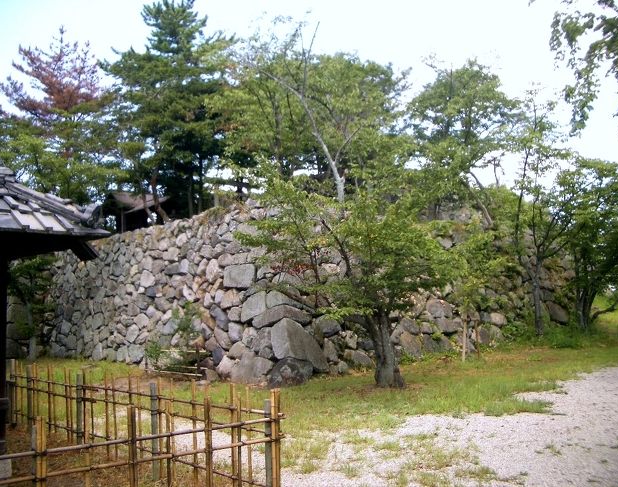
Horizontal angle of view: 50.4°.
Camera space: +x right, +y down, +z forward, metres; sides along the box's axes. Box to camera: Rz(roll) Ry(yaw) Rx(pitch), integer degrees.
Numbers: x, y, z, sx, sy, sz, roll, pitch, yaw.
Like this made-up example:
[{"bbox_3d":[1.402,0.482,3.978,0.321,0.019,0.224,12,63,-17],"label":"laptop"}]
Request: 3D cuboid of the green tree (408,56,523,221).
[{"bbox_3d":[3.976,-2.583,16.800,2.900,4.300,2.800,0,-4,0],"label":"green tree"}]

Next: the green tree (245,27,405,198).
[{"bbox_3d":[0.372,-2.951,14.800,3.800,4.100,3.500,0,-4,0],"label":"green tree"}]

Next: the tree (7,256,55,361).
[{"bbox_3d":[-7.096,1.509,16.800,1.400,2.900,1.400,0,-4,0],"label":"tree"}]

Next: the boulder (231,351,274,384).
[{"bbox_3d":[-0.998,2.189,11.600,0.700,0.600,0.580,-1,-4,18],"label":"boulder"}]

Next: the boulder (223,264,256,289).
[{"bbox_3d":[-1.291,0.613,12.200,0.570,0.450,0.420,-1,-4,18],"label":"boulder"}]

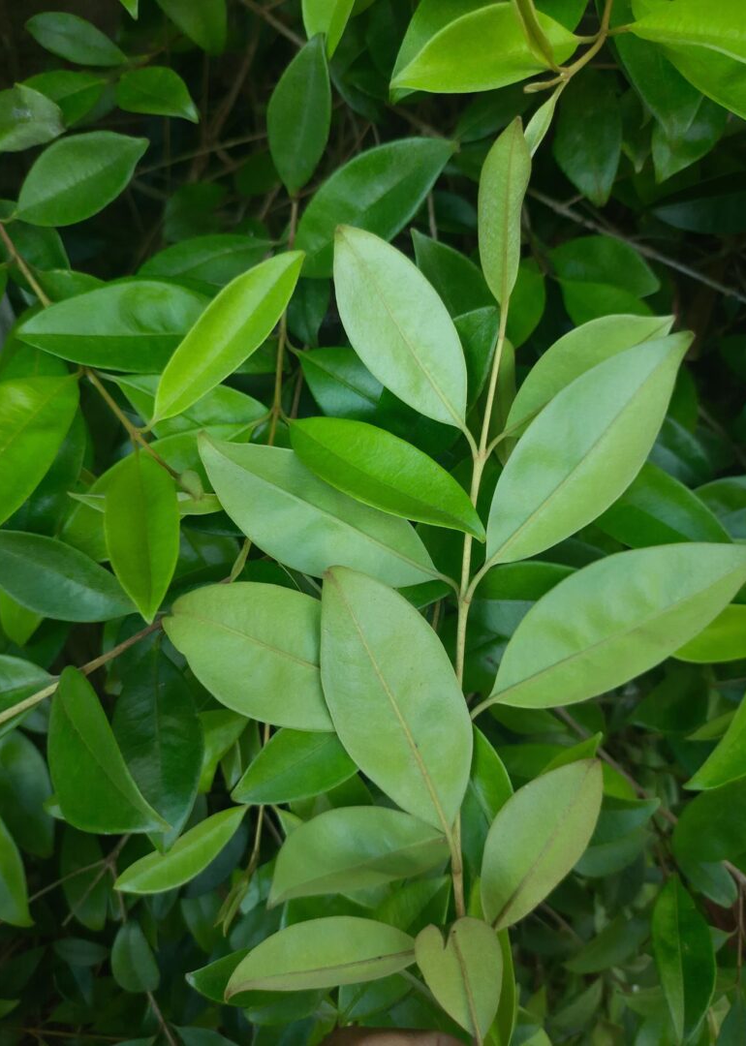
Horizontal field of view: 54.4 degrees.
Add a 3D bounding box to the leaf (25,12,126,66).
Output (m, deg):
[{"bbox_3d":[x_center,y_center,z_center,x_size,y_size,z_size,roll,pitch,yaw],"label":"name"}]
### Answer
[{"bbox_3d":[-0.187,-0.303,0.455,0.067,0.028,0.009,20,6,0],"label":"leaf"}]

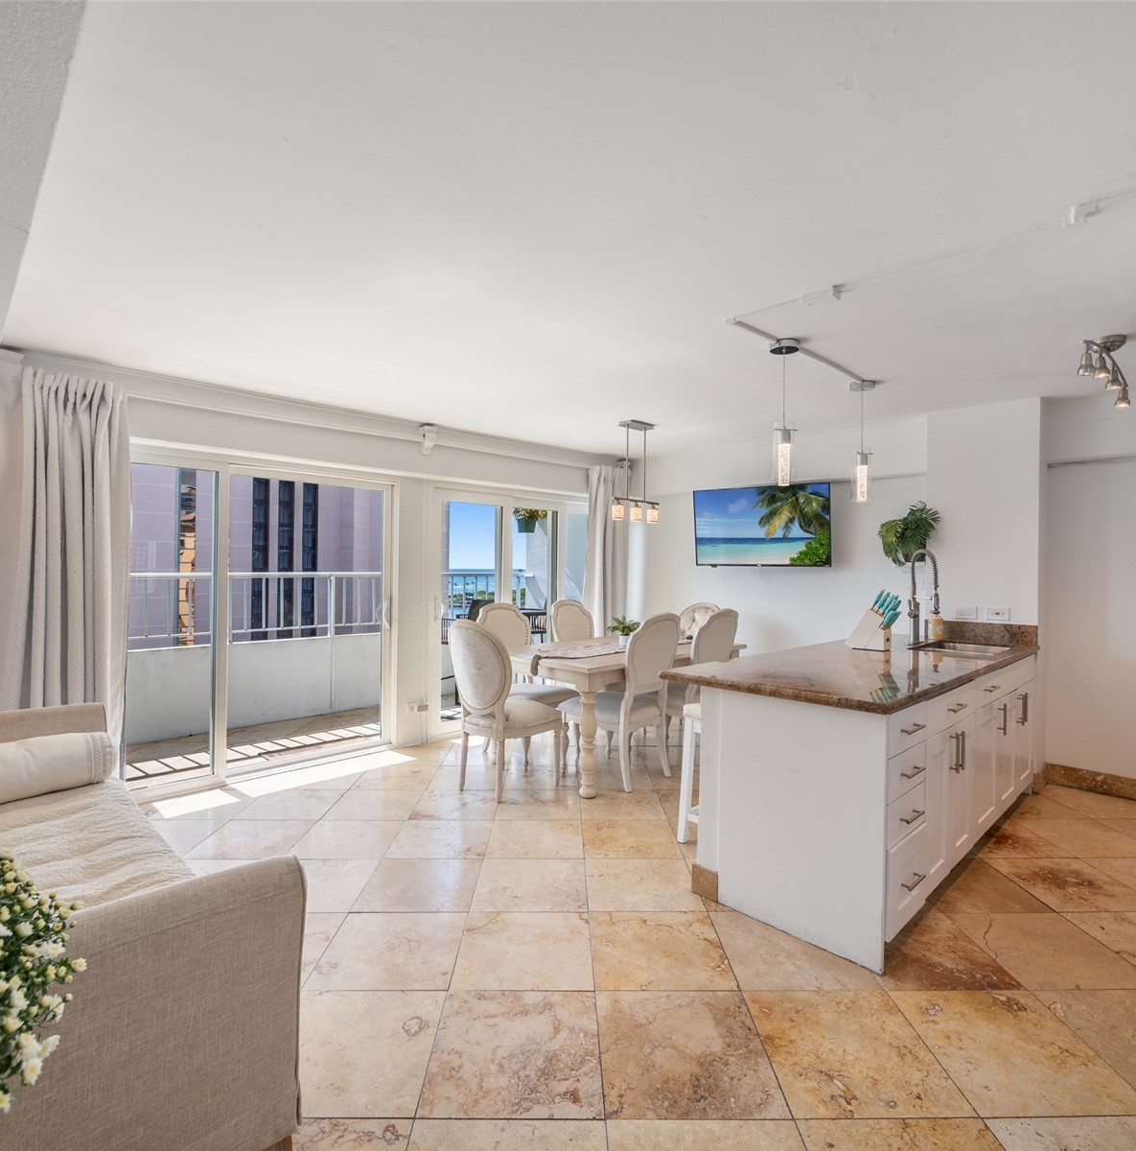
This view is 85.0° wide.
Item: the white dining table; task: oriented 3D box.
[{"bbox_3d":[0.409,0.923,4.630,1.780,0.765,1.040,-1,1,-43],"label":"white dining table"}]

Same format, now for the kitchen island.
[{"bbox_3d":[1.665,0.873,3.274,2.560,0.905,0.890,0,0,-44],"label":"kitchen island"}]

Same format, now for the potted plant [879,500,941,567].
[{"bbox_3d":[2.294,-0.282,4.168,0.370,0.410,0.300,0,1,41],"label":"potted plant"}]

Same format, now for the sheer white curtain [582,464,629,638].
[{"bbox_3d":[0.339,0.125,5.743,0.560,2.320,0.150,-1,1,-45],"label":"sheer white curtain"}]

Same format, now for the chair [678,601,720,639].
[{"bbox_3d":[1.023,0.788,5.240,0.620,1.060,0.520,0,0,-43],"label":"chair"}]

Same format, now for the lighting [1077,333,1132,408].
[{"bbox_3d":[2.512,-0.962,2.877,0.800,0.220,0.150,0,0,-41],"label":"lighting"}]

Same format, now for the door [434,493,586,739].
[{"bbox_3d":[-0.442,0.296,5.572,1.820,2.000,0.110,-1,1,-45],"label":"door"}]

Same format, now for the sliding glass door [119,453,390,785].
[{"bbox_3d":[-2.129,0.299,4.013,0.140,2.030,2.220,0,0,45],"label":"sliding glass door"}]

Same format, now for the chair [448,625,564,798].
[{"bbox_3d":[-0.385,0.793,3.823,0.490,1.040,0.580,1,1,45],"label":"chair"}]

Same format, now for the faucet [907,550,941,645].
[{"bbox_3d":[2.145,0.140,3.728,0.090,0.570,0.190,0,0,-40],"label":"faucet"}]

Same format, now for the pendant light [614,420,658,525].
[{"bbox_3d":[0.509,-0.731,4.518,0.510,0.700,0.115,0,0,-45],"label":"pendant light"}]

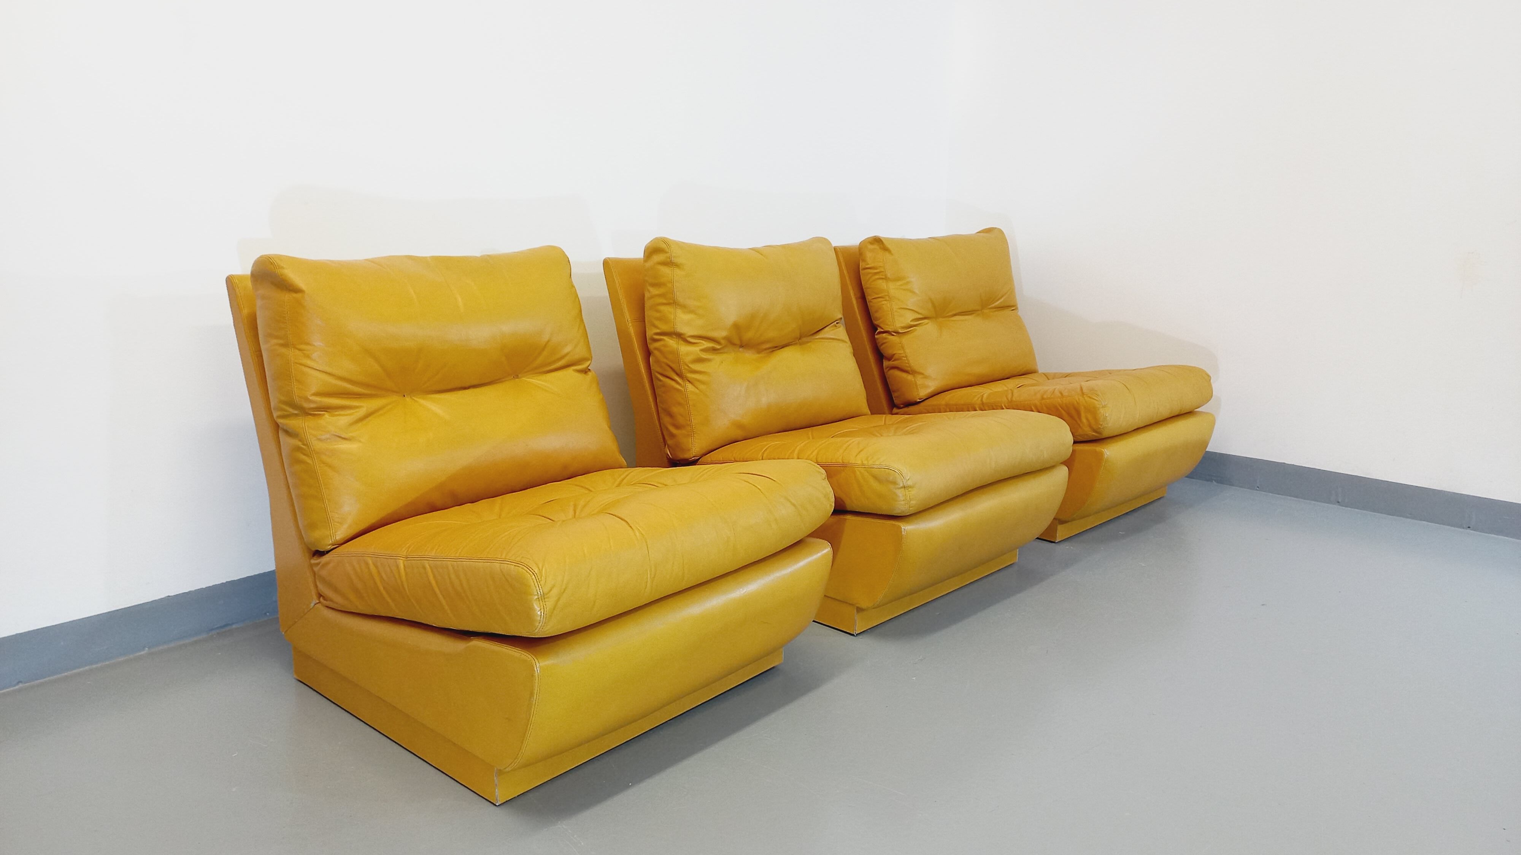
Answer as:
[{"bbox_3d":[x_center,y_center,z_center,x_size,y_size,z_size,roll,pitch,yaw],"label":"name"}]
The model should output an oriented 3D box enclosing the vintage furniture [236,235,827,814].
[{"bbox_3d":[-0.405,0.078,1.952,0.884,0.757,0.658,12,16,40],"label":"vintage furniture"}]

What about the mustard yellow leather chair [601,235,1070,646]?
[{"bbox_3d":[0.178,-0.048,2.575,0.884,0.757,0.658,12,17,41],"label":"mustard yellow leather chair"}]

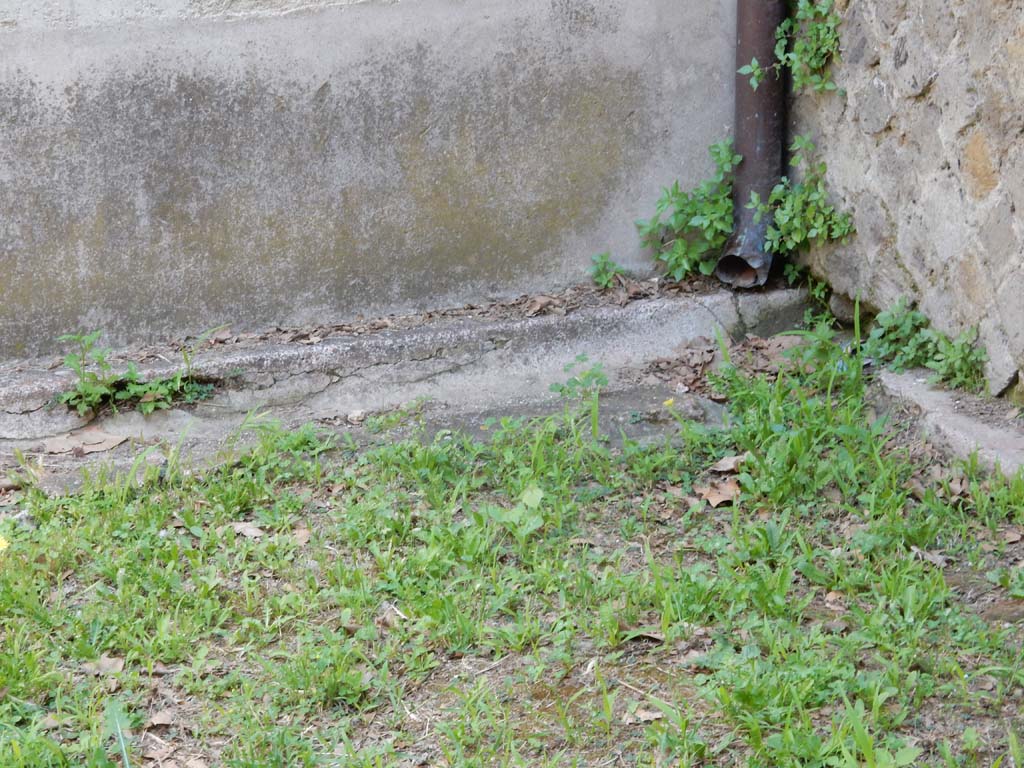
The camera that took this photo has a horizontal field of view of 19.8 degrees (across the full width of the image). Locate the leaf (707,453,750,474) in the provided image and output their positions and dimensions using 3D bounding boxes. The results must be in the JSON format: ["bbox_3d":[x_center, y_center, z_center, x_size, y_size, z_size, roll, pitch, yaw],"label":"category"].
[{"bbox_3d":[0.384,0.141,5.176,0.074,0.020,0.063,0,17,0],"label":"leaf"}]

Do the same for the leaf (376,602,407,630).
[{"bbox_3d":[-0.183,0.353,4.446,0.045,0.028,0.046,0,17,0],"label":"leaf"}]

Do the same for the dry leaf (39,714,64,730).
[{"bbox_3d":[-0.641,0.471,4.075,0.036,0.012,0.029,0,17,0],"label":"dry leaf"}]

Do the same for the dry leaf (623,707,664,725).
[{"bbox_3d":[0.184,0.464,4.099,0.059,0.012,0.036,0,17,0],"label":"dry leaf"}]

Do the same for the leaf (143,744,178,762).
[{"bbox_3d":[-0.477,0.501,3.973,0.049,0.012,0.034,0,17,0],"label":"leaf"}]

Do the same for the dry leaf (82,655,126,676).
[{"bbox_3d":[-0.596,0.411,4.275,0.061,0.014,0.052,0,17,0],"label":"dry leaf"}]

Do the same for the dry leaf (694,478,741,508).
[{"bbox_3d":[0.351,0.187,5.005,0.079,0.028,0.078,0,17,0],"label":"dry leaf"}]

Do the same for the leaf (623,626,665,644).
[{"bbox_3d":[0.197,0.377,4.392,0.063,0.012,0.043,0,17,0],"label":"leaf"}]

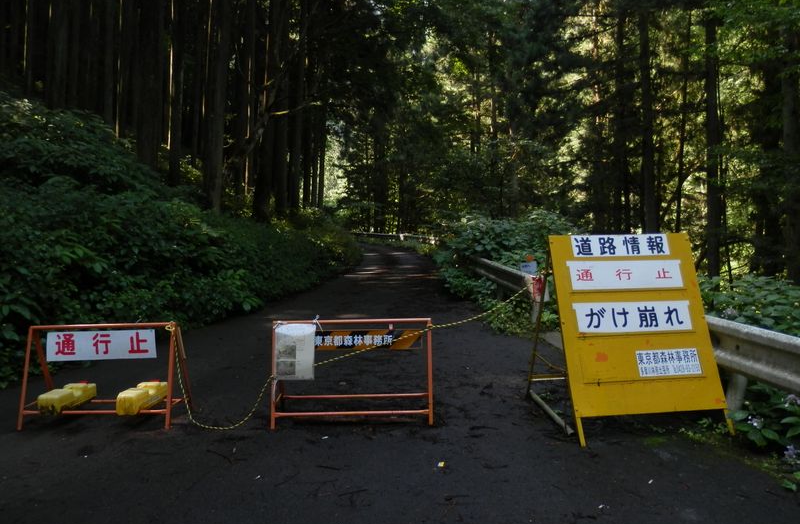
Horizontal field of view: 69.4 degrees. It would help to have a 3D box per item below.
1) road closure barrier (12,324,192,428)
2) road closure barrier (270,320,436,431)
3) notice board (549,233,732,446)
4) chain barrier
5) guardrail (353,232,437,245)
[{"bbox_3d":[-2.323,0.858,4.589,1.210,0.800,0.480,-1,1,3],"label":"road closure barrier"},{"bbox_3d":[-0.356,0.807,4.443,1.210,0.800,0.470,-1,1,2],"label":"road closure barrier"},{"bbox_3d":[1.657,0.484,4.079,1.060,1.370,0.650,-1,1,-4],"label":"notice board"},{"bbox_3d":[-0.344,0.687,4.350,2.800,1.080,0.300,-1,1,1],"label":"chain barrier"},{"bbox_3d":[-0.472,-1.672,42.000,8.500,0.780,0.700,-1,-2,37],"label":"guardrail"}]

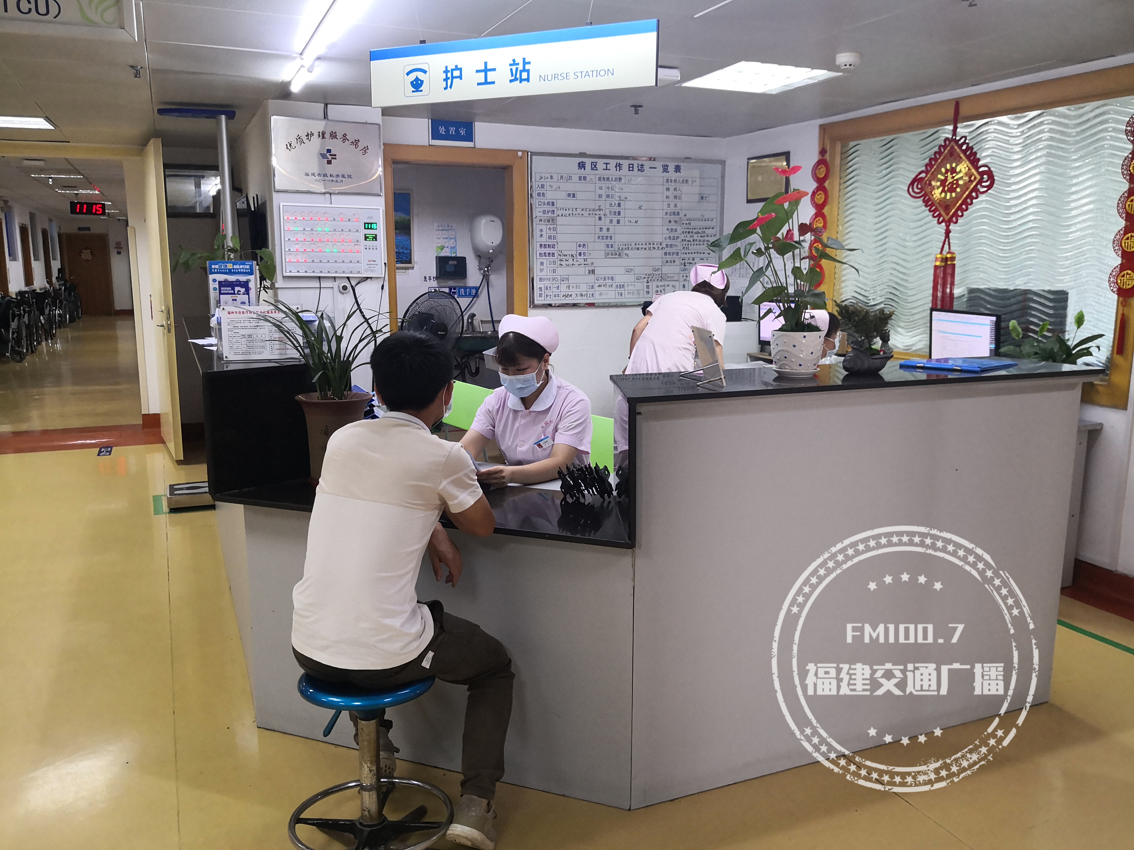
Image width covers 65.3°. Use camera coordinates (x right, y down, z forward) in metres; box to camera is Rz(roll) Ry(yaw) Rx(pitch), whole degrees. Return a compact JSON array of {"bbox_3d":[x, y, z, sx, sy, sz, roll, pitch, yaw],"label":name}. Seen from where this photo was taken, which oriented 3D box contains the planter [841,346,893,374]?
[{"bbox_3d":[0.893,-0.203,2.650,0.150,0.085,0.115,3,11,18],"label":"planter"}]

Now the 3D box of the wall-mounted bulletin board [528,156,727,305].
[{"bbox_3d":[0.453,-1.354,6.239,1.500,1.020,0.040,-4,11,-21],"label":"wall-mounted bulletin board"}]

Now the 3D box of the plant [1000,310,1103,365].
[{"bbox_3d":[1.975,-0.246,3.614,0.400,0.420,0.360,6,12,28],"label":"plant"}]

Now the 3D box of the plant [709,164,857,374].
[{"bbox_3d":[0.650,-0.464,2.660,0.430,0.620,0.380,3,11,14],"label":"plant"}]

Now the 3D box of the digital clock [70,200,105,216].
[{"bbox_3d":[-7.742,-3.502,14.300,0.510,0.250,0.070,-4,11,-21],"label":"digital clock"}]

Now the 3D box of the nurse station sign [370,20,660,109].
[{"bbox_3d":[-0.201,-1.192,2.949,1.048,0.194,0.030,4,11,22],"label":"nurse station sign"}]

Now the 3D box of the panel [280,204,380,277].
[{"bbox_3d":[-1.337,-1.054,5.075,0.574,0.396,0.070,-5,11,-25],"label":"panel"}]

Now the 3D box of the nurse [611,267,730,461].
[{"bbox_3d":[0.530,-0.027,4.283,0.520,1.460,0.600,5,11,24],"label":"nurse"}]

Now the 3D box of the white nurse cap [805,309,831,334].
[{"bbox_3d":[1.260,-0.529,4.550,0.165,0.135,0.180,-1,10,-9],"label":"white nurse cap"}]

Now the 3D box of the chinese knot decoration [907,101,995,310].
[{"bbox_3d":[1.992,-1.121,4.660,0.040,1.110,0.530,-5,11,-24],"label":"chinese knot decoration"}]

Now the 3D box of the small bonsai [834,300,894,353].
[{"bbox_3d":[0.888,-0.293,2.639,0.178,0.162,0.145,3,11,18],"label":"small bonsai"}]

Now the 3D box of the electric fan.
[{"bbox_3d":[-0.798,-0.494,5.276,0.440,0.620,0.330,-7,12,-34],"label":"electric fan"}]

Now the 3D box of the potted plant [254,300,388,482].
[{"bbox_3d":[-0.745,-0.100,2.735,0.430,0.575,0.390,-3,10,-15],"label":"potted plant"}]

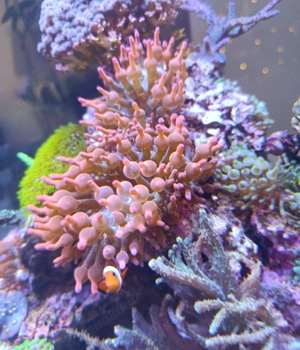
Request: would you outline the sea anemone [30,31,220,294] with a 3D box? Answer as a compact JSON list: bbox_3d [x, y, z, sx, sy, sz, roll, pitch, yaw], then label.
[{"bbox_3d":[-0.031,-0.025,0.400,0.255,0.345,0.180,-1,6,6],"label":"sea anemone"}]

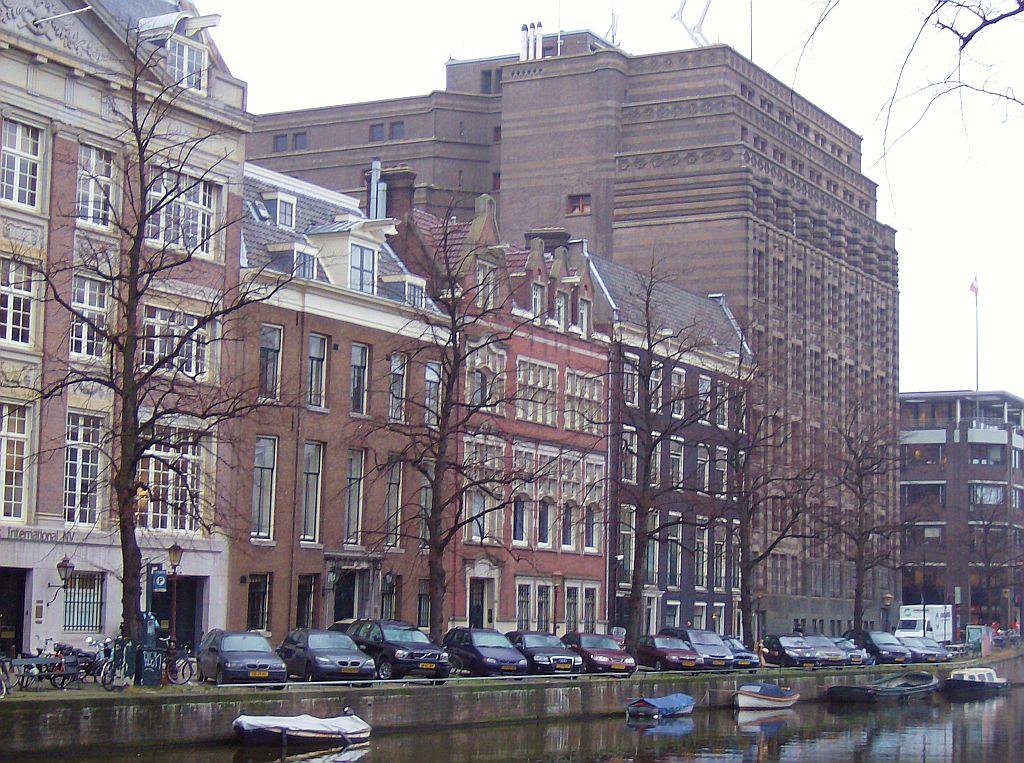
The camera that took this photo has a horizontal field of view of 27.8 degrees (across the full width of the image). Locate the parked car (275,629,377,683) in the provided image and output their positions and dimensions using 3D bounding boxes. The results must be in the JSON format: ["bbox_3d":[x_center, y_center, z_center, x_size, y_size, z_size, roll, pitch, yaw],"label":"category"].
[{"bbox_3d":[-5.248,7.701,57.947,1.850,1.471,4.840,4,-7,-21],"label":"parked car"}]

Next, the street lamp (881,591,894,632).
[{"bbox_3d":[18.425,12.061,101.314,0.520,3.510,0.520,-3,-8,30],"label":"street lamp"}]

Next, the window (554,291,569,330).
[{"bbox_3d":[2.173,-3.284,97.211,0.500,1.780,1.350,-2,-7,27],"label":"window"}]

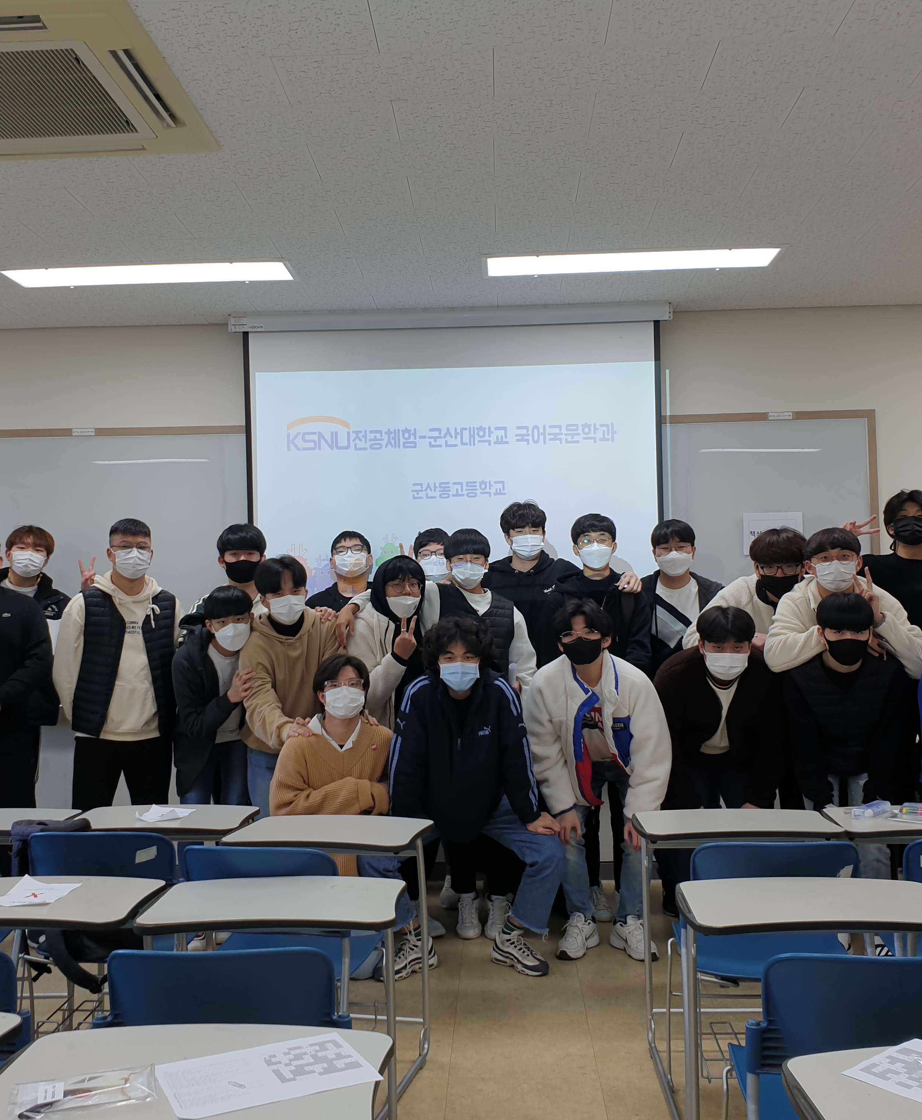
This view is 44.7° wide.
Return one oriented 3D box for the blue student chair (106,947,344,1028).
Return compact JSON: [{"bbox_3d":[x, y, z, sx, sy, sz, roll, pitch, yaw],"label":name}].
[{"bbox_3d":[-0.445,1.151,2.389,0.490,0.785,0.520,-1,-1,2],"label":"blue student chair"}]

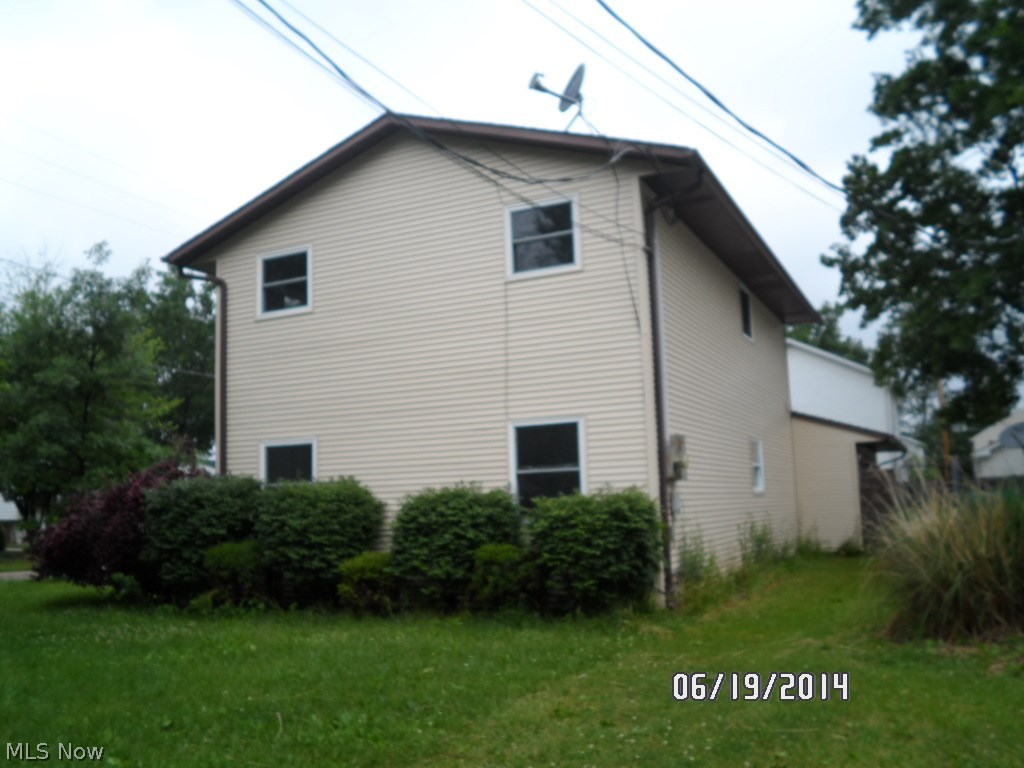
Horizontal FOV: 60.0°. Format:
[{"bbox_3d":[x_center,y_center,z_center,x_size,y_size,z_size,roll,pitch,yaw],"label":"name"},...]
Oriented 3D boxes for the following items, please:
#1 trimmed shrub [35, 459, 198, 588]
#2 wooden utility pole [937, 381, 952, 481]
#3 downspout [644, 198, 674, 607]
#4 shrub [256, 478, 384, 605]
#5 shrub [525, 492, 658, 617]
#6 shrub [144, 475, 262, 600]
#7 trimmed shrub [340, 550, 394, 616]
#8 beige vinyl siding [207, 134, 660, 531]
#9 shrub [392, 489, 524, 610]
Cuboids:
[{"bbox_3d":[-6.518,2.368,14.745,2.750,2.221,2.337,-5,-8,26],"label":"trimmed shrub"},{"bbox_3d":[20.014,2.436,41.305,0.270,7.600,0.270,-5,-8,26],"label":"wooden utility pole"},{"bbox_3d":[1.736,0.151,10.450,0.065,4.820,0.085,-6,-9,25],"label":"downspout"},{"bbox_3d":[-2.736,2.235,12.672,1.743,1.761,1.618,-1,-7,0],"label":"shrub"},{"bbox_3d":[1.024,2.042,10.914,1.603,1.504,1.487,-1,-7,0],"label":"shrub"},{"bbox_3d":[-4.743,2.341,13.615,1.719,1.894,1.548,-5,-8,26],"label":"shrub"},{"bbox_3d":[-1.817,2.494,11.110,0.700,0.799,0.665,-1,-7,0],"label":"trimmed shrub"},{"bbox_3d":[-1.622,-0.428,13.549,7.761,7.012,0.150,-5,-8,26],"label":"beige vinyl siding"},{"bbox_3d":[-0.737,2.152,11.731,1.675,1.584,1.554,-1,-7,0],"label":"shrub"}]

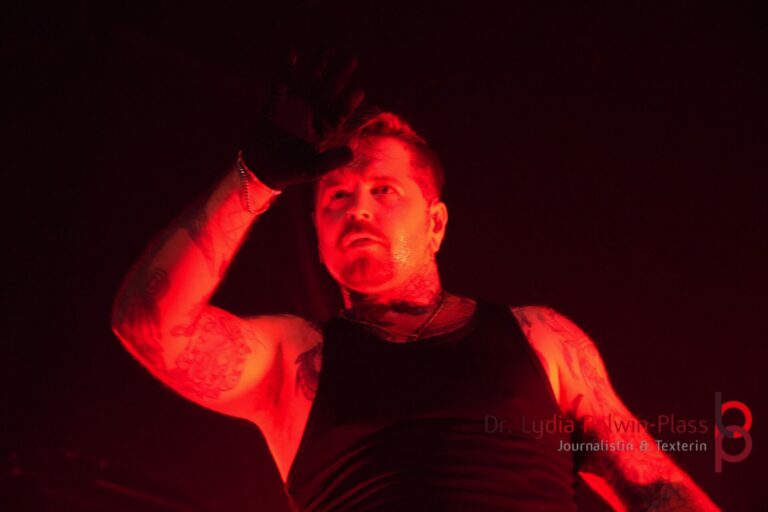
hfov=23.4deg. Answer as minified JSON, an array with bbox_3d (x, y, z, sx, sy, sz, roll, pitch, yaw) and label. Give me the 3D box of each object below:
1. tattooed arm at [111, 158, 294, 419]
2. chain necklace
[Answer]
[{"bbox_3d":[-0.241,0.043,2.470,0.250,0.330,0.250,-3,-19,8],"label":"tattooed arm"},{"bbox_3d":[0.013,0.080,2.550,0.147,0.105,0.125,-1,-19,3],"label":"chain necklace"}]

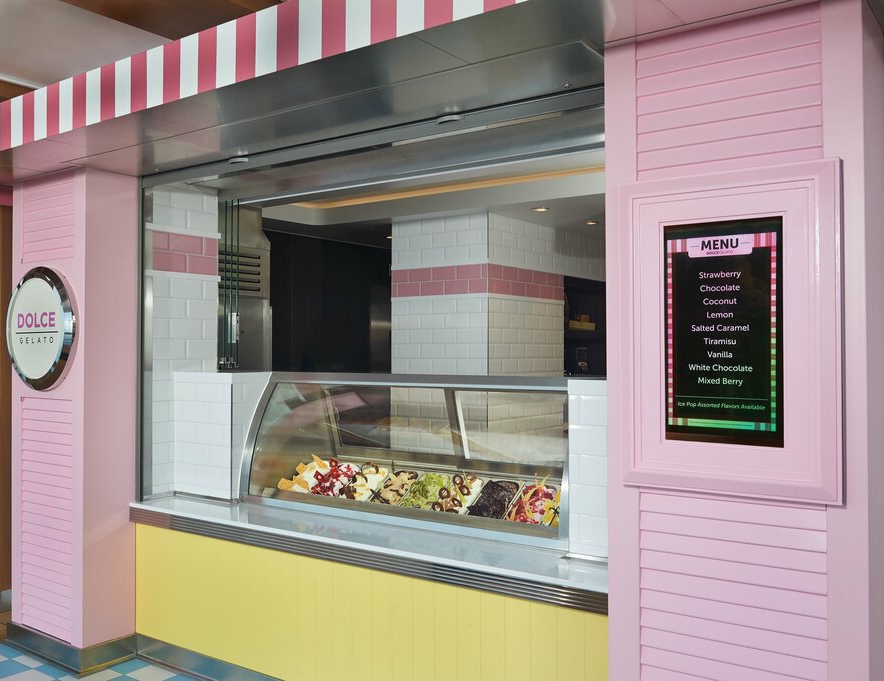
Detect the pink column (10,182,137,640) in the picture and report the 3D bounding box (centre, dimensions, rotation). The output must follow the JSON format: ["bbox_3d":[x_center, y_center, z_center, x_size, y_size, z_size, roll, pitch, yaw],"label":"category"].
[{"bbox_3d":[-1.752,0.300,3.943,0.618,2.129,0.293,-1,-1,36],"label":"pink column"}]

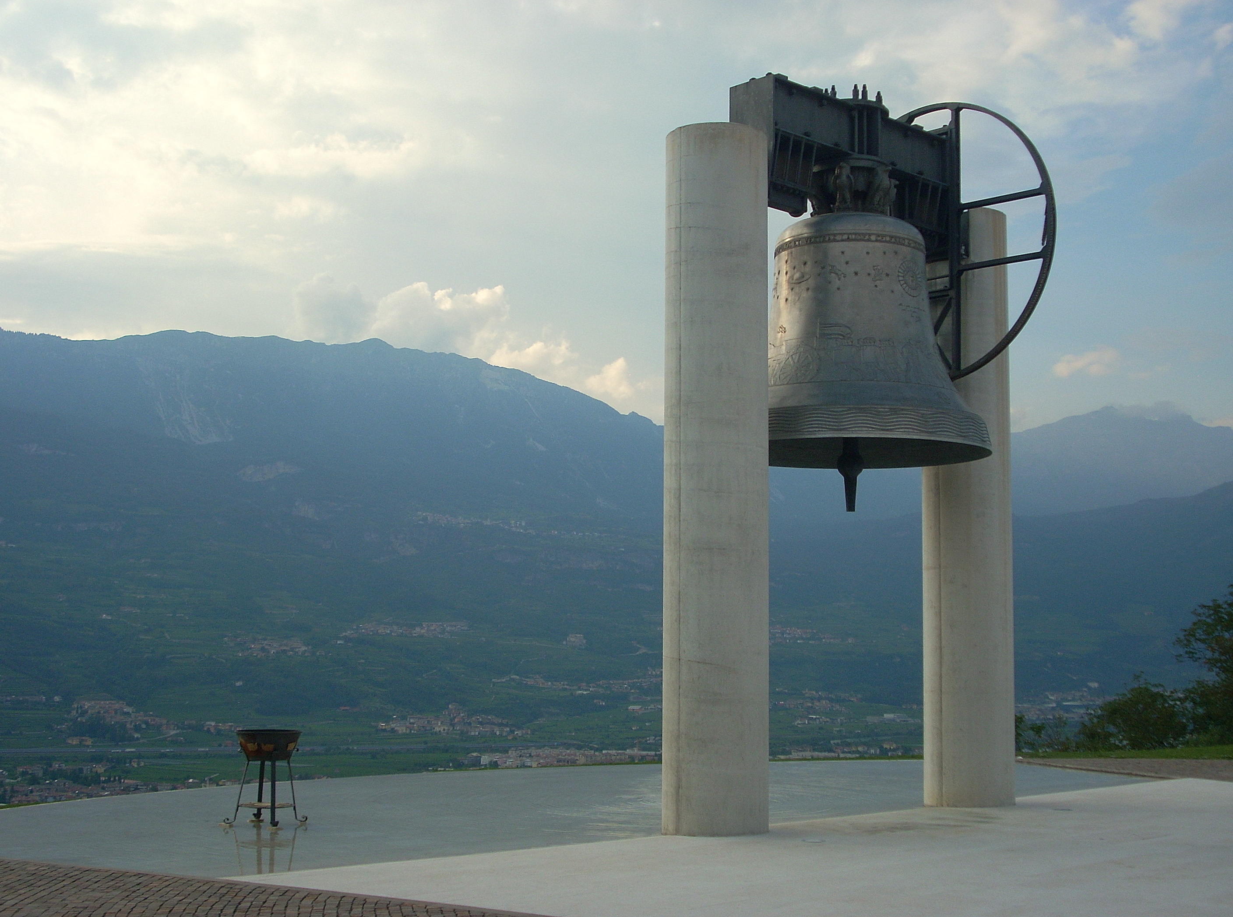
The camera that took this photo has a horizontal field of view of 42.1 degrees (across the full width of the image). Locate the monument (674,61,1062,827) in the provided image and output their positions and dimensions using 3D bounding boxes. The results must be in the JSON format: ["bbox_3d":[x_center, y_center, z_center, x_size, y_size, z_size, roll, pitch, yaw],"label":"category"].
[{"bbox_3d":[2.773,-0.254,18.746,5.770,8.720,3.500,7,-9,-43],"label":"monument"}]

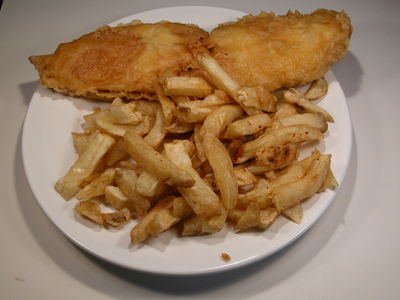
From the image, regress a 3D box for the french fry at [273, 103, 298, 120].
[{"bbox_3d":[0.071,-0.032,0.479,0.021,0.010,0.010,-22,58,-13],"label":"french fry"}]

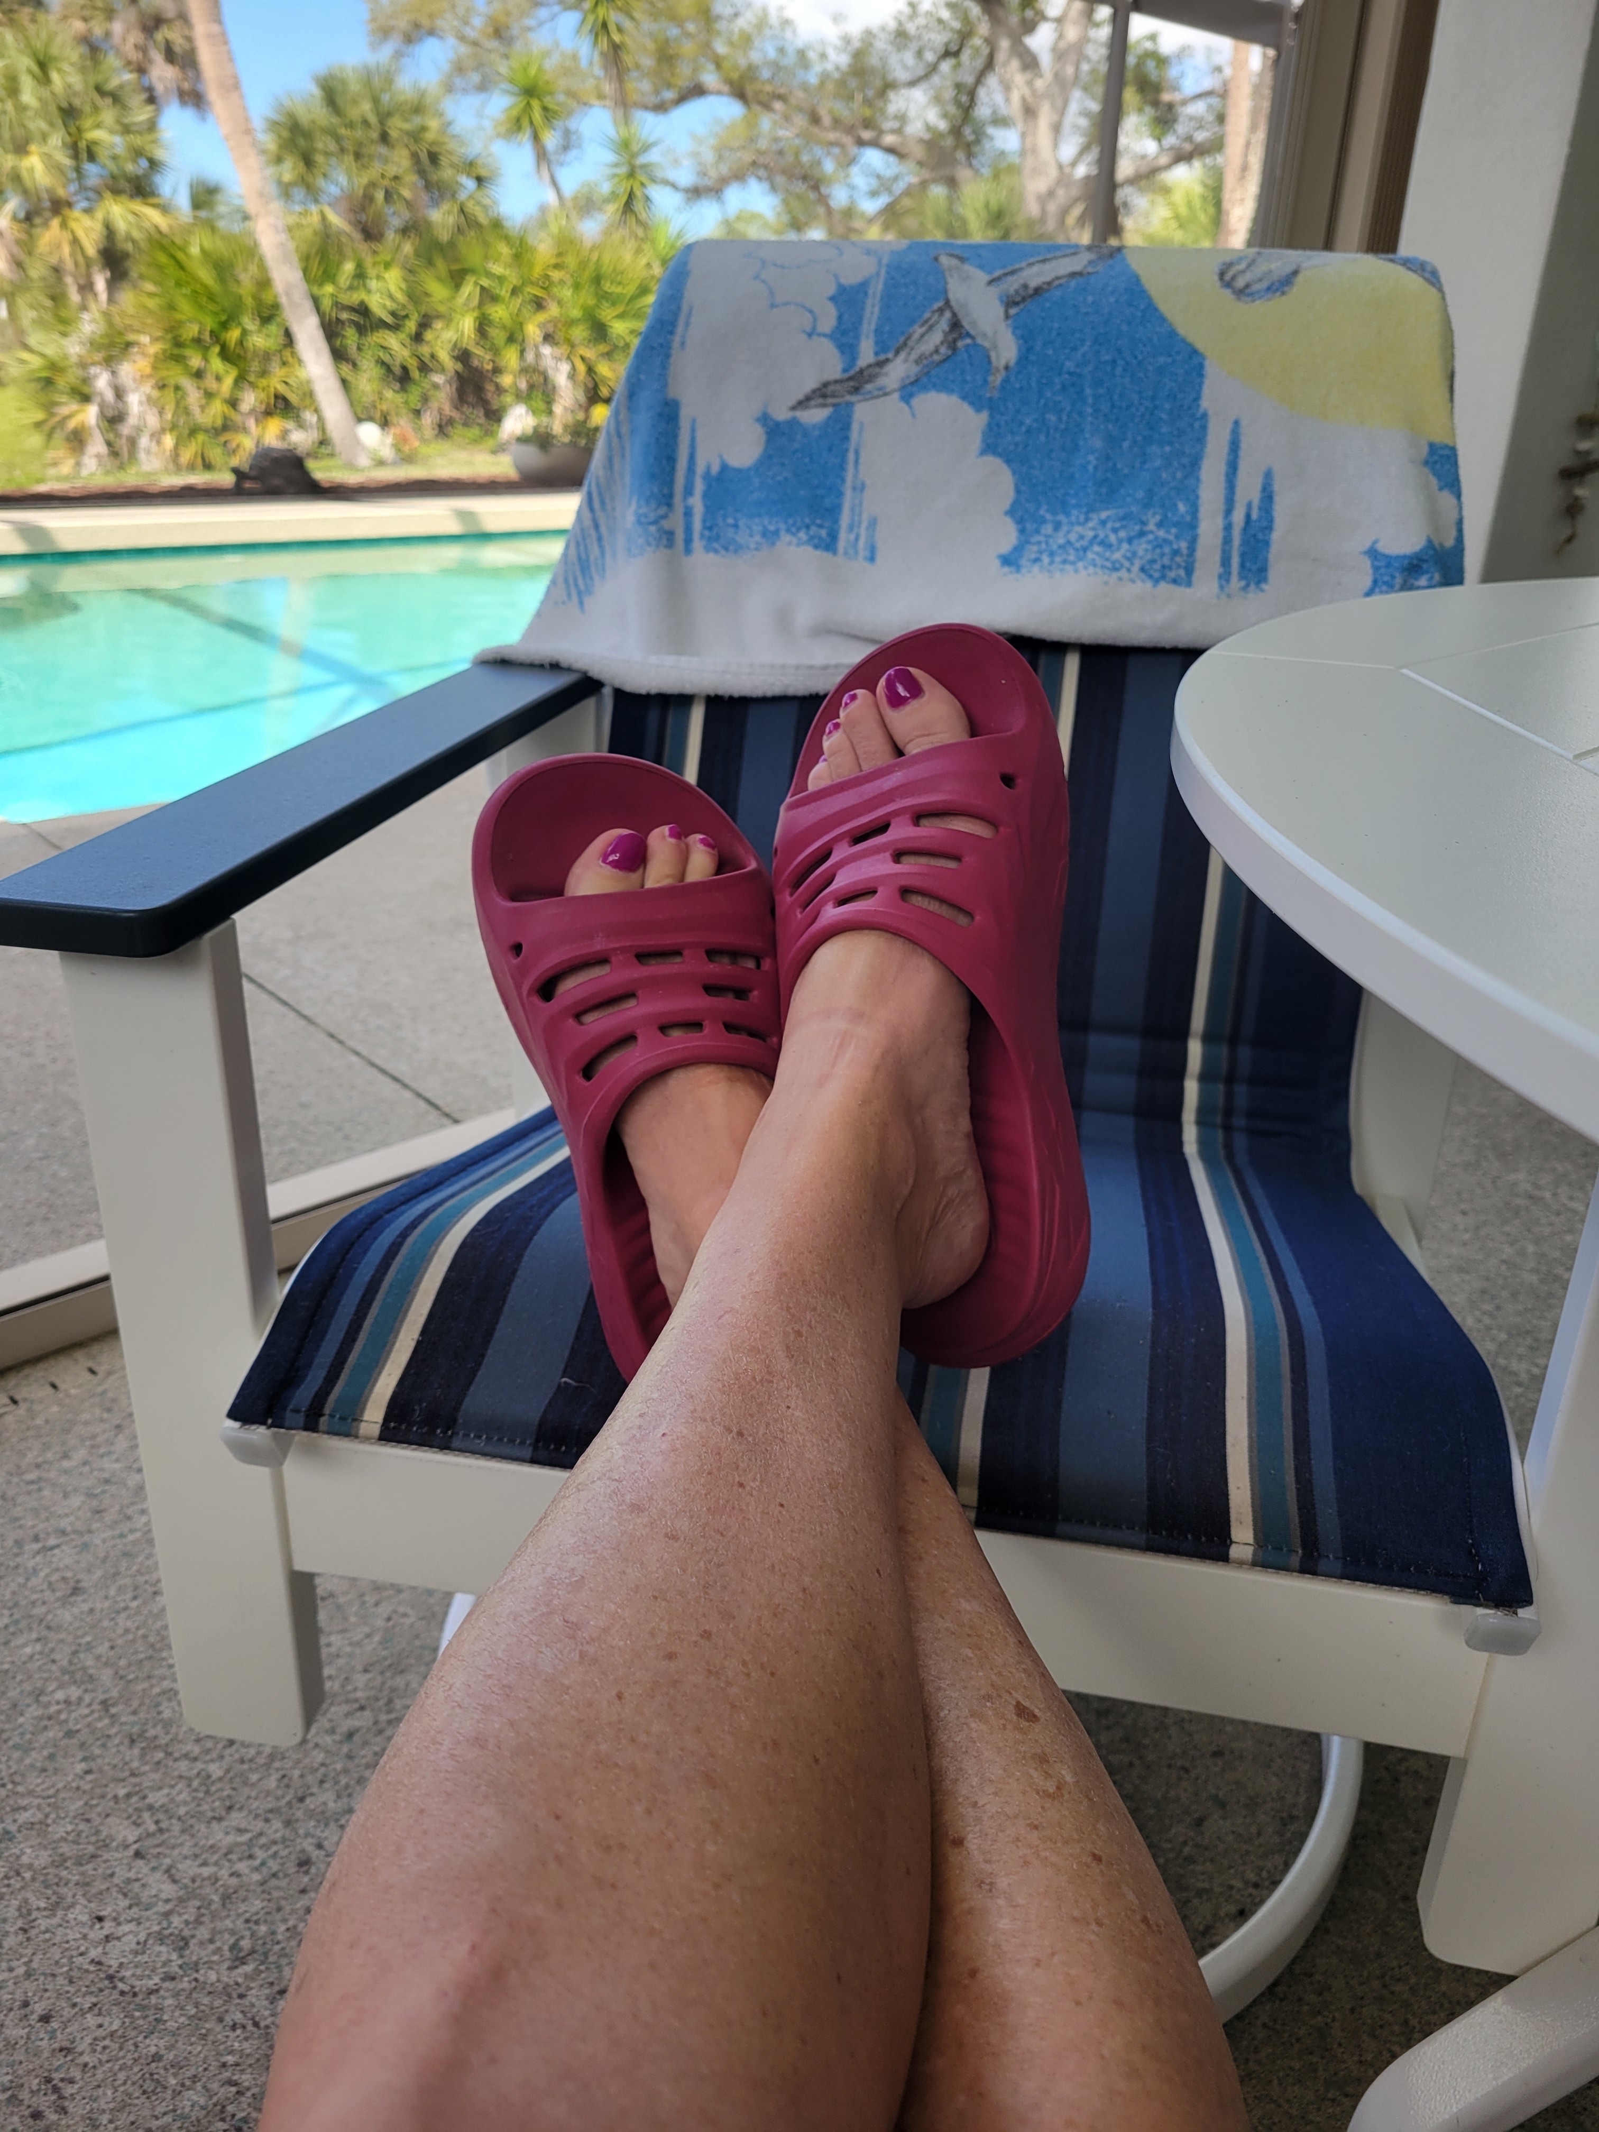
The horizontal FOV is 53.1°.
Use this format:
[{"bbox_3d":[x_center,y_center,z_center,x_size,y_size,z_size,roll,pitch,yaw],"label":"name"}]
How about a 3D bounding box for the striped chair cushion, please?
[{"bbox_3d":[0.086,-0.171,0.876,0.515,0.520,0.741,5,25,9],"label":"striped chair cushion"}]

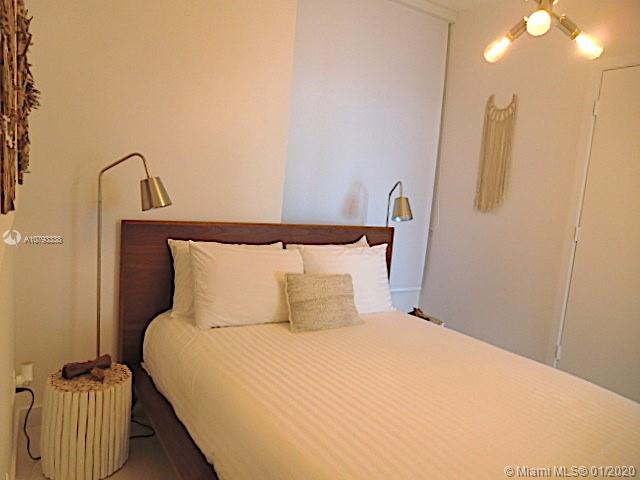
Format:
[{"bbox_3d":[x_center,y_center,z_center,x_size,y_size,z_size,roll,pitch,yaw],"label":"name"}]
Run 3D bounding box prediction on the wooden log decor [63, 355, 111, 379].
[{"bbox_3d":[-1.000,0.547,1.912,0.064,0.058,0.187,9,8,34],"label":"wooden log decor"}]

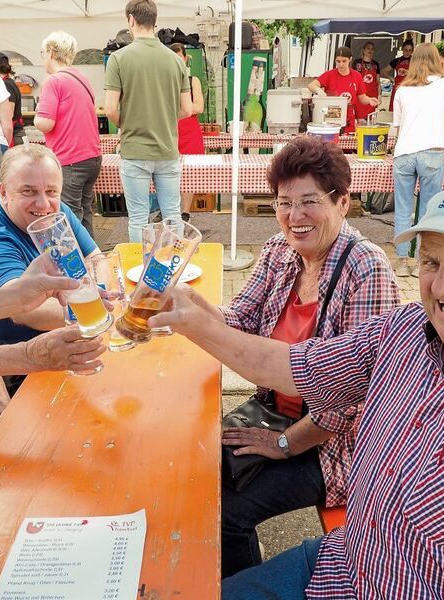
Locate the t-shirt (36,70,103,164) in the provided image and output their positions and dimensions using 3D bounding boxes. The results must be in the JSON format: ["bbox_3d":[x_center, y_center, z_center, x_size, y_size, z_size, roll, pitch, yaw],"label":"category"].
[{"bbox_3d":[-1.020,-1.224,3.710,0.310,0.600,0.450,18,28,39],"label":"t-shirt"}]

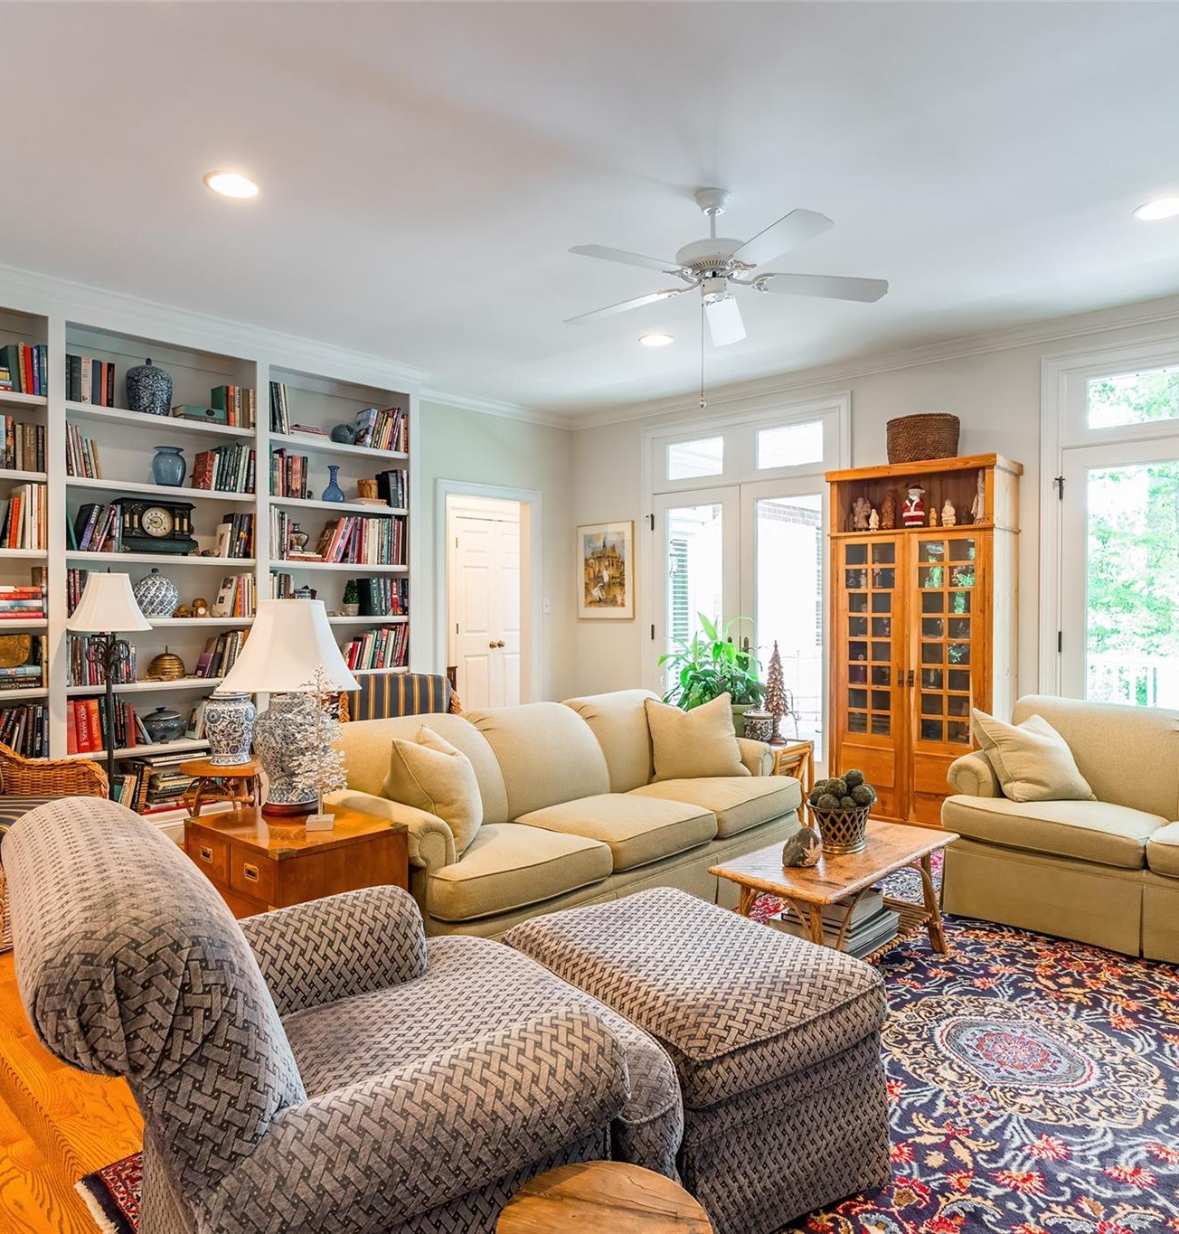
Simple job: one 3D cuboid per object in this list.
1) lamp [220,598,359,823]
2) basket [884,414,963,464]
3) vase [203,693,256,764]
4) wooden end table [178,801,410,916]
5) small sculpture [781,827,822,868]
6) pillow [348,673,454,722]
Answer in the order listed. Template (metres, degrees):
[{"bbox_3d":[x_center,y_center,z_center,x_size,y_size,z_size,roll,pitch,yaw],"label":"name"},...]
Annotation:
[{"bbox_3d":[-0.953,0.281,2.600,0.440,0.675,0.440,0,1,44],"label":"lamp"},{"bbox_3d":[1.872,-0.974,4.620,0.410,0.270,0.400,0,1,41],"label":"basket"},{"bbox_3d":[-1.513,0.462,3.450,0.215,0.310,0.215,0,1,-39],"label":"vase"},{"bbox_3d":[-0.881,0.917,2.462,0.415,0.595,0.545,0,1,-44],"label":"wooden end table"},{"bbox_3d":[0.697,0.748,2.700,0.125,0.118,0.110,0,0,-34],"label":"small sculpture"},{"bbox_3d":[-1.040,0.507,4.500,0.570,0.390,0.150,0,1,-8],"label":"pillow"}]

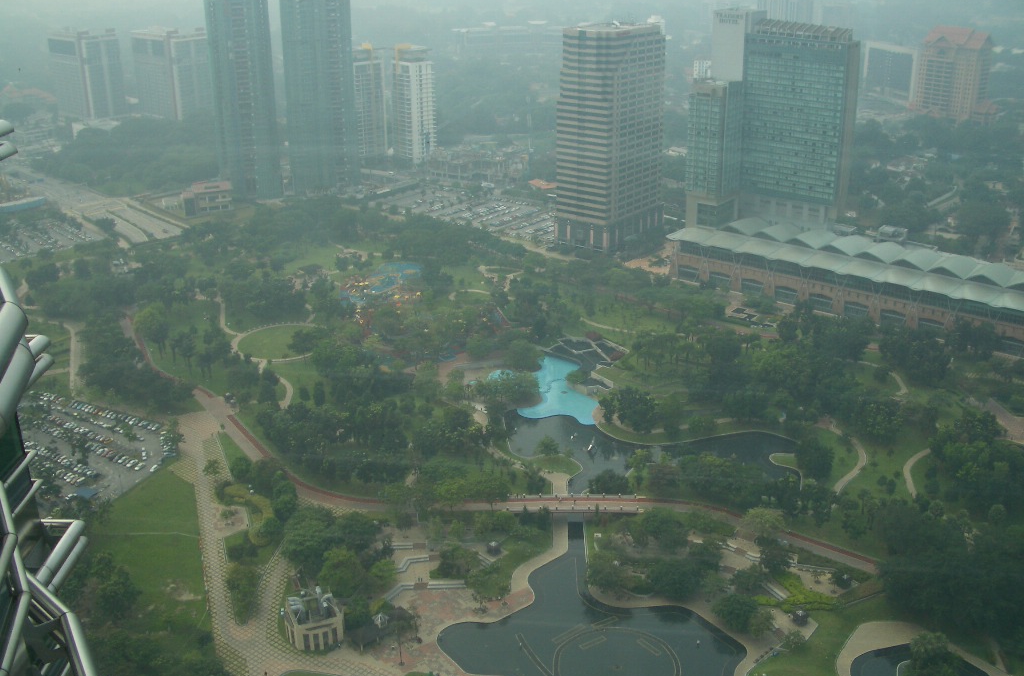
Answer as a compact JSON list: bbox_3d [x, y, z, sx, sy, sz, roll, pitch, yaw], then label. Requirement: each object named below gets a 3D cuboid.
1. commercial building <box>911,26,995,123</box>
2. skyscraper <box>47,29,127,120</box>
[{"bbox_3d":[377.510,-225.070,889.370,19.000,81.000,62.000,-11,23,-23],"label":"commercial building"},{"bbox_3d":[-410.040,-253.700,1002.190,60.000,85.000,37.000,16,27,37],"label":"skyscraper"}]

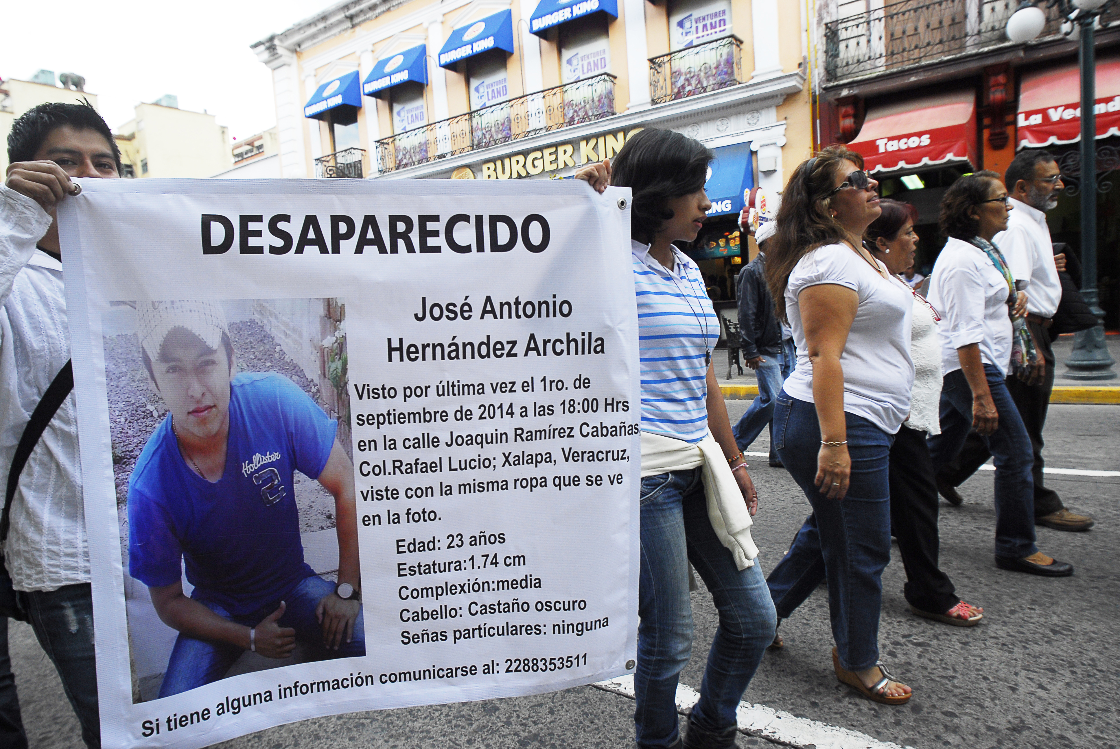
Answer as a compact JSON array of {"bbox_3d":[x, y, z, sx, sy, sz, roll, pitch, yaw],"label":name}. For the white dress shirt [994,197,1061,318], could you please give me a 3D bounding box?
[{"bbox_3d":[2.185,-0.543,3.084,0.330,0.610,0.490,-1,7,32],"label":"white dress shirt"}]

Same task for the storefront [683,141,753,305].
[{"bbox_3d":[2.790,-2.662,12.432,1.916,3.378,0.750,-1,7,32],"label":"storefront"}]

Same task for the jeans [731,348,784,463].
[{"bbox_3d":[1.405,0.157,4.447,0.560,0.900,0.420,-1,7,32],"label":"jeans"}]

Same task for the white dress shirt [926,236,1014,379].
[{"bbox_3d":[1.658,-0.270,2.640,0.330,0.600,0.460,-1,7,32],"label":"white dress shirt"}]

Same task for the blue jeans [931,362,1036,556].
[{"bbox_3d":[1.703,0.325,2.701,0.460,0.860,0.410,-1,7,32],"label":"blue jeans"}]

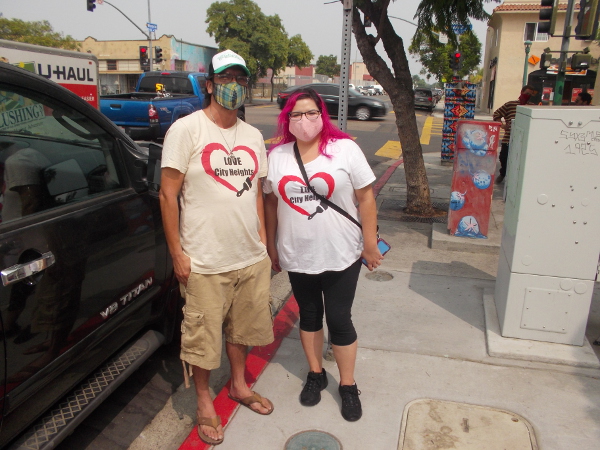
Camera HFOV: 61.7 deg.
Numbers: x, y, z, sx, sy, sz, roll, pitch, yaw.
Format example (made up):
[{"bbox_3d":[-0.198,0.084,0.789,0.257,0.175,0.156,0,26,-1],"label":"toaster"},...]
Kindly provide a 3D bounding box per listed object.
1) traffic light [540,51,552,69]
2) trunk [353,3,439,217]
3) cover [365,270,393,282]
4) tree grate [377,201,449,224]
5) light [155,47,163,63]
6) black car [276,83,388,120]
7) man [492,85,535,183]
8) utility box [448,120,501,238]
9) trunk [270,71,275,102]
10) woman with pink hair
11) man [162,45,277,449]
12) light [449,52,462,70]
[{"bbox_3d":[6.571,-4.412,13.400,0.300,0.480,0.450,5,16,15],"label":"traffic light"},{"bbox_3d":[1.359,-1.485,6.585,1.200,2.750,0.550,1,15,0],"label":"trunk"},{"bbox_3d":[0.716,0.475,4.587,0.270,0.020,0.270,1,15,0],"label":"cover"},{"bbox_3d":[1.710,-0.168,6.986,1.220,0.030,1.220,5,16,15],"label":"tree grate"},{"bbox_3d":[-10.133,-12.210,36.000,0.420,1.050,0.400,5,16,15],"label":"light"},{"bbox_3d":[1.366,-5.356,21.800,4.600,1.460,1.780,5,16,15],"label":"black car"},{"bbox_3d":[4.003,-1.691,9.417,0.680,1.740,0.450,-4,16,-19],"label":"man"},{"bbox_3d":[1.913,-0.502,5.513,0.420,1.240,0.340,5,16,15],"label":"utility box"},{"bbox_3d":[-3.063,-15.406,56.000,0.320,3.500,0.320,5,16,15],"label":"trunk"},{"bbox_3d":[0.132,0.157,2.562,0.580,1.650,0.420,4,16,12],"label":"woman with pink hair"},{"bbox_3d":[-0.367,0.120,2.378,0.540,1.800,0.400,-7,17,-26],"label":"man"},{"bbox_3d":[9.477,-9.920,30.500,0.450,1.080,0.420,5,16,15],"label":"light"}]

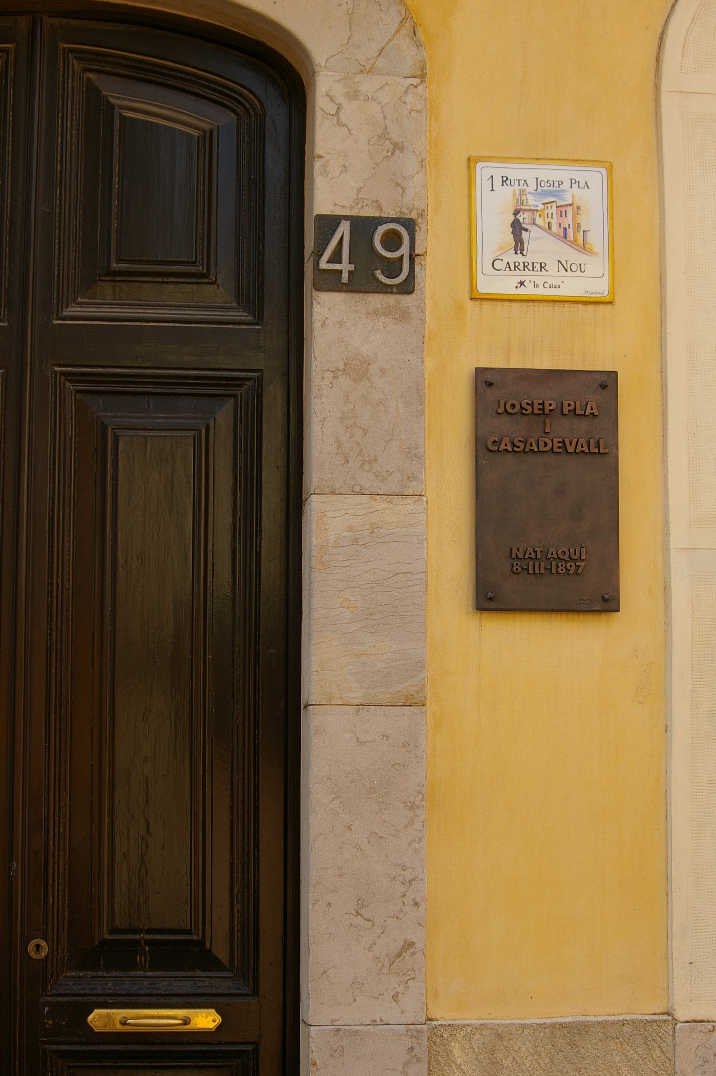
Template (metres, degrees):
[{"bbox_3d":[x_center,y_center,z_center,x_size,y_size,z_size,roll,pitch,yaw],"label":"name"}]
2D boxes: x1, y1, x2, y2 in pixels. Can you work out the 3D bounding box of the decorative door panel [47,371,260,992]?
[{"bbox_3d":[-0.416,0.285,4.579,0.433,1.287,0.040,1,-7,-6],"label":"decorative door panel"}]

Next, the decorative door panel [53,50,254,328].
[{"bbox_3d":[-0.413,-0.741,4.698,0.428,0.597,0.040,1,-7,-6],"label":"decorative door panel"}]

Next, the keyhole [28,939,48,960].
[{"bbox_3d":[-0.640,0.824,4.489,0.040,0.040,0.013,1,-7,-6],"label":"keyhole"}]

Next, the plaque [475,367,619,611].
[{"bbox_3d":[0.381,-0.097,4.516,0.293,0.491,0.025,1,-7,-6],"label":"plaque"}]

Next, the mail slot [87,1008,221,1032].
[{"bbox_3d":[-0.406,0.969,4.487,0.269,0.046,0.030,1,-7,-6],"label":"mail slot"}]

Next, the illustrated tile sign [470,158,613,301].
[{"bbox_3d":[0.375,-0.629,4.579,0.296,0.296,0.020,1,-7,-6],"label":"illustrated tile sign"}]

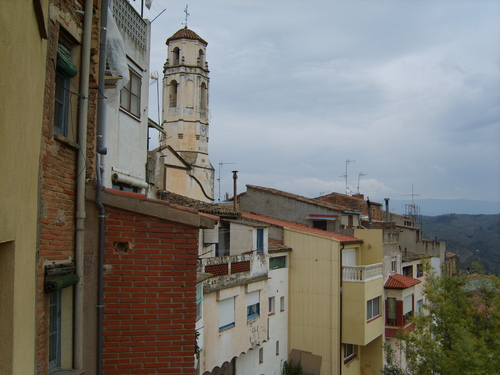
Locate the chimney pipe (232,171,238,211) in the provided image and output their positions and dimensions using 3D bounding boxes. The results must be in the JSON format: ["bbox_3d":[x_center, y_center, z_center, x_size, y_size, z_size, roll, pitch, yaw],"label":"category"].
[{"bbox_3d":[-0.730,0.180,26.000,0.280,2.050,0.280,1,-4,-7],"label":"chimney pipe"}]

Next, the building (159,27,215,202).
[{"bbox_3d":[-6.194,-6.495,49.000,4.900,18.300,4.900,-1,-4,21],"label":"building"}]

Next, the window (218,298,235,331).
[{"bbox_3d":[-0.990,5.219,20.824,0.150,1.240,1.250,-2,-5,28],"label":"window"}]

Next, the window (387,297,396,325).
[{"bbox_3d":[7.905,6.934,28.200,0.500,1.570,0.120,-2,-5,32],"label":"window"}]

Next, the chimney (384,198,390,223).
[{"bbox_3d":[8.575,1.446,31.500,0.320,1.550,0.320,-2,-5,32],"label":"chimney"}]

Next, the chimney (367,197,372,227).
[{"bbox_3d":[7.347,1.441,31.000,0.250,1.700,0.250,-2,-5,32],"label":"chimney"}]

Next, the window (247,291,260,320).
[{"bbox_3d":[0.123,5.306,22.824,0.150,1.210,1.170,-2,-5,28],"label":"window"}]

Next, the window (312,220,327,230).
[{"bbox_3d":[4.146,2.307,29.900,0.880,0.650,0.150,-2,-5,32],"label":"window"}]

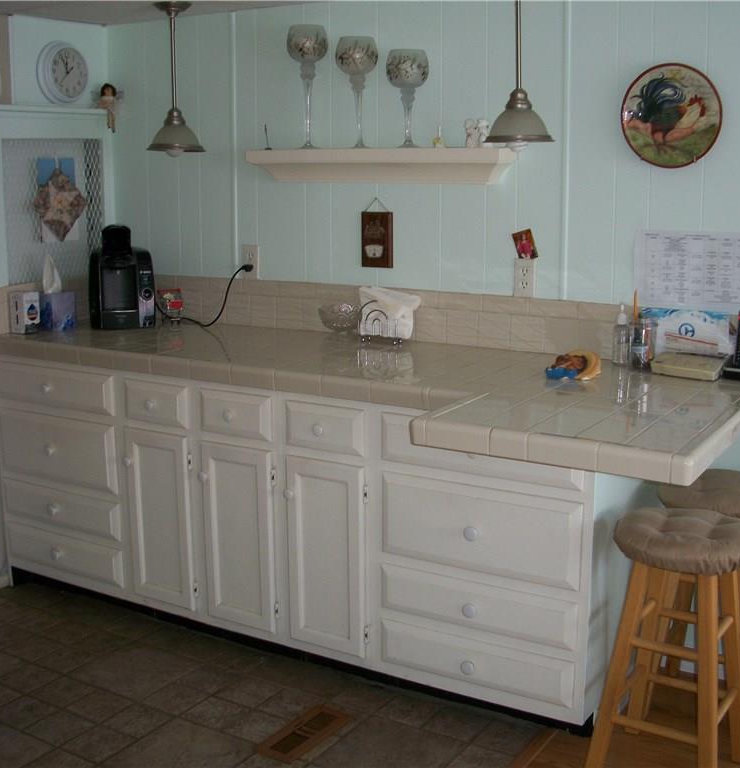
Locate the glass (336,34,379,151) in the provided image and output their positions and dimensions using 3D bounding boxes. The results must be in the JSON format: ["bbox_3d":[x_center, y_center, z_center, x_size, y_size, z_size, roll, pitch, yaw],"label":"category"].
[{"bbox_3d":[-0.045,-0.900,3.195,0.132,0.350,0.132,0,11,0],"label":"glass"}]

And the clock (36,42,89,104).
[{"bbox_3d":[-1.103,-1.126,3.745,0.052,0.222,0.222,7,13,31],"label":"clock"}]

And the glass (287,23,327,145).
[{"bbox_3d":[-0.205,-0.976,3.424,0.136,0.406,0.136,0,11,0],"label":"glass"}]

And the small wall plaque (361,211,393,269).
[{"bbox_3d":[0.024,-0.469,3.380,0.106,0.178,0.020,7,14,30],"label":"small wall plaque"}]

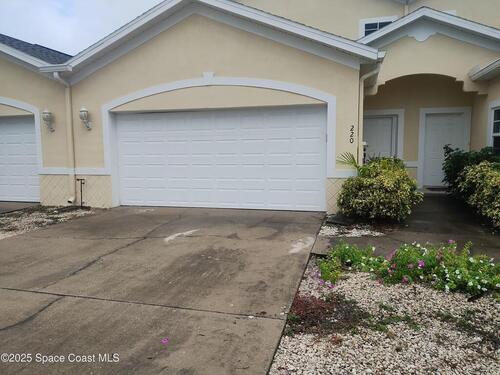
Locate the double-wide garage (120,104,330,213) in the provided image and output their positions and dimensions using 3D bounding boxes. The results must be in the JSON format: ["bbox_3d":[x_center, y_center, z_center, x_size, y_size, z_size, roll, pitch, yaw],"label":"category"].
[{"bbox_3d":[-0.752,-0.602,7.900,4.850,2.150,0.200,1,5,13],"label":"double-wide garage"}]

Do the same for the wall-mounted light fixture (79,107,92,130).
[{"bbox_3d":[-3.731,-1.561,8.164,0.200,0.535,0.280,1,5,13],"label":"wall-mounted light fixture"}]

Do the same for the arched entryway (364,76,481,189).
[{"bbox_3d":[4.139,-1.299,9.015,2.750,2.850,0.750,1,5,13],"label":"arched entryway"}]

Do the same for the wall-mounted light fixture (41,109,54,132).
[{"bbox_3d":[-4.679,-1.568,8.387,0.200,0.544,0.280,1,5,13],"label":"wall-mounted light fixture"}]

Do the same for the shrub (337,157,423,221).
[{"bbox_3d":[2.421,-0.024,6.851,1.430,1.120,1.250,1,5,13],"label":"shrub"}]

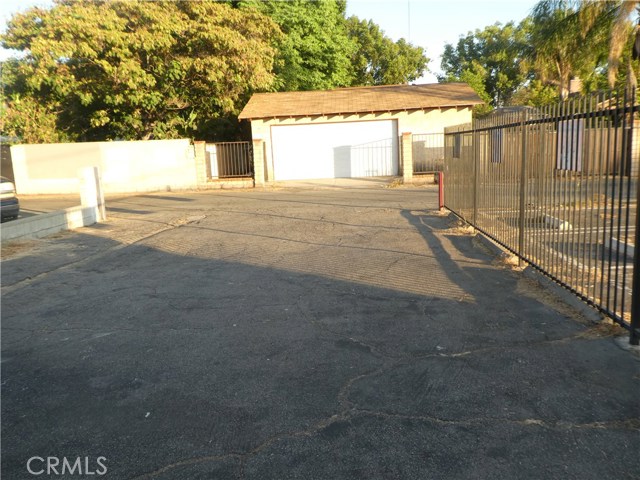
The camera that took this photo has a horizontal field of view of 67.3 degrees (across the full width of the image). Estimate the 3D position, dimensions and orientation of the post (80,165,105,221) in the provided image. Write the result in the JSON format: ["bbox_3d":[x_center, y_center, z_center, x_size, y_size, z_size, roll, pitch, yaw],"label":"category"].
[{"bbox_3d":[-5.140,-1.020,10.901,0.360,1.266,0.380,0,8,16],"label":"post"}]

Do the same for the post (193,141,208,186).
[{"bbox_3d":[-4.290,-2.703,17.301,0.300,1.690,0.300,-1,8,6],"label":"post"}]

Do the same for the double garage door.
[{"bbox_3d":[0.609,-3.469,18.650,4.880,2.130,0.100,-1,8,6],"label":"double garage door"}]

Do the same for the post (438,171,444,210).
[{"bbox_3d":[2.760,-1.104,10.900,0.090,0.872,0.090,-2,8,4],"label":"post"}]

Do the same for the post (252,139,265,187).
[{"bbox_3d":[-2.196,-2.754,17.251,0.300,1.710,0.300,-1,8,6],"label":"post"}]

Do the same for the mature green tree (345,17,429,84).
[{"bbox_3d":[4.204,-9.093,30.987,6.000,9.970,6.000,-2,8,0],"label":"mature green tree"}]

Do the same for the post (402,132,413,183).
[{"bbox_3d":[3.110,-2.898,16.951,0.300,1.750,0.300,-1,8,6],"label":"post"}]

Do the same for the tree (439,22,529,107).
[{"bbox_3d":[10.647,-9.032,30.995,6.200,9.369,6.200,-2,8,0],"label":"tree"}]

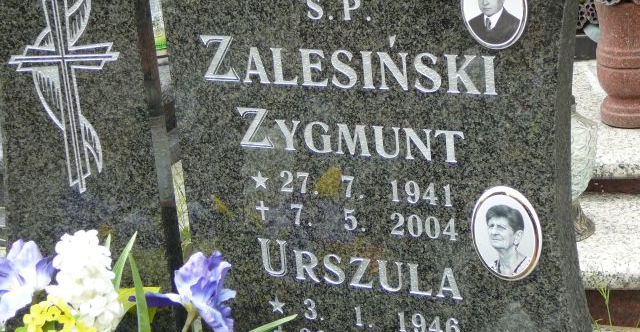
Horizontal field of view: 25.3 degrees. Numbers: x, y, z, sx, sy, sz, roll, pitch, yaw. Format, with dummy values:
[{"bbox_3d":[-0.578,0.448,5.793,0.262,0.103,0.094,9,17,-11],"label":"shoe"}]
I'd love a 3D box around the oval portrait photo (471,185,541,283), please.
[{"bbox_3d":[0.226,0.085,1.746,0.094,0.124,0.011,5,21,28],"label":"oval portrait photo"}]

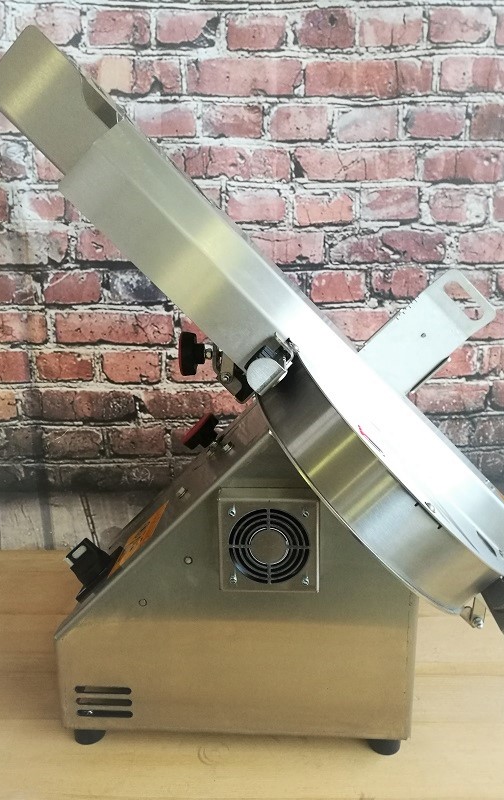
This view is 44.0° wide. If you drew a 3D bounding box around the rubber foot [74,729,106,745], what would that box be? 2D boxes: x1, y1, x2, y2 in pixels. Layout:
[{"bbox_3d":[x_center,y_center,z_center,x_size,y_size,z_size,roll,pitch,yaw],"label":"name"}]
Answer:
[{"bbox_3d":[-0.192,0.384,0.739,0.036,0.026,0.036,0,13,4],"label":"rubber foot"}]

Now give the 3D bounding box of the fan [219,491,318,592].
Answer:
[{"bbox_3d":[0.018,0.140,0.627,0.097,0.096,0.033,0,13,4],"label":"fan"}]

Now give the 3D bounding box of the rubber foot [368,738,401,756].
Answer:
[{"bbox_3d":[0.153,0.384,0.718,0.036,0.026,0.036,0,13,4],"label":"rubber foot"}]

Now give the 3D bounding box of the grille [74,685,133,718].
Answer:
[{"bbox_3d":[-0.166,0.341,0.705,0.064,0.040,0.004,0,13,4],"label":"grille"}]

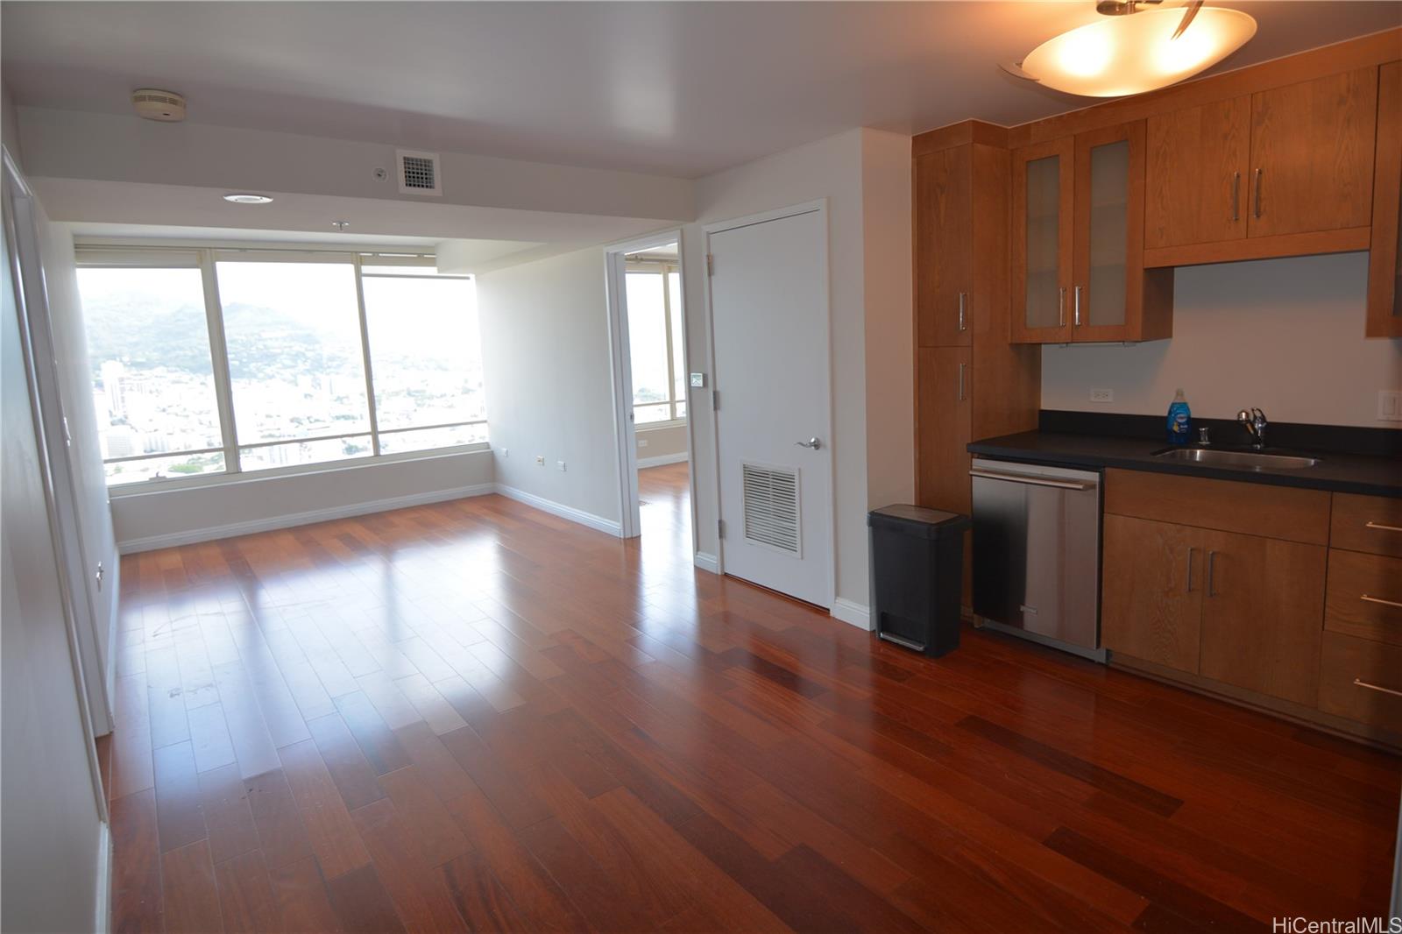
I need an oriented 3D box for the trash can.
[{"bbox_3d":[1.033,0.529,3.547,0.260,0.630,0.410,-10,12,-36],"label":"trash can"}]

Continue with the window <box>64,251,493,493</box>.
[{"bbox_3d":[-3.511,-0.943,6.705,3.110,1.910,0.100,-10,12,-36],"label":"window"}]

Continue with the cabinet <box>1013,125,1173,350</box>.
[{"bbox_3d":[1.768,-1.021,3.357,0.320,0.895,0.595,-10,12,-36],"label":"cabinet"}]

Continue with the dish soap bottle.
[{"bbox_3d":[2.084,-0.222,3.226,0.090,0.245,0.056,3,11,33],"label":"dish soap bottle"}]

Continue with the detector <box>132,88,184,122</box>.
[{"bbox_3d":[-1.941,-1.295,2.656,0.152,0.065,0.152,-10,12,-36],"label":"detector"}]

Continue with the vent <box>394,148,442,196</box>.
[{"bbox_3d":[-1.347,-1.406,3.549,0.200,0.194,0.020,-10,12,-36],"label":"vent"}]

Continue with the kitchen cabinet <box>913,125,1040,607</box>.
[{"bbox_3d":[1.397,-0.422,3.742,0.610,2.345,0.325,-10,12,-36],"label":"kitchen cabinet"}]

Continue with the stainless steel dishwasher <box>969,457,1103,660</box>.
[{"bbox_3d":[1.712,0.378,3.495,0.610,0.860,0.610,-10,12,-36],"label":"stainless steel dishwasher"}]

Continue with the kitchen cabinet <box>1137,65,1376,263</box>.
[{"bbox_3d":[2.147,-1.081,2.820,0.320,0.585,0.710,-10,12,-36],"label":"kitchen cabinet"}]

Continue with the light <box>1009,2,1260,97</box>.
[{"bbox_3d":[1.197,-1.194,2.058,0.560,0.260,0.560,-10,12,-36],"label":"light"}]

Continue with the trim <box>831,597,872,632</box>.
[{"bbox_3d":[0.789,0.764,3.869,0.020,0.095,0.265,-10,12,-36],"label":"trim"}]

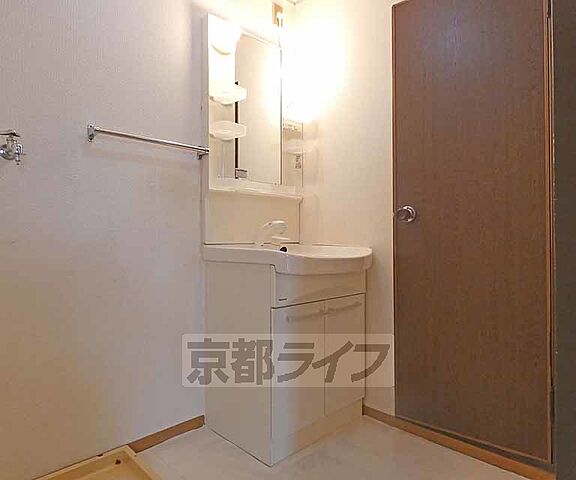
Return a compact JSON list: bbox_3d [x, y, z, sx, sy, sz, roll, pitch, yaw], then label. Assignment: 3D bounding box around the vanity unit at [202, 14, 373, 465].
[{"bbox_3d":[0.019,-0.089,1.589,0.595,1.850,0.515,0,-1,-44],"label":"vanity unit"}]

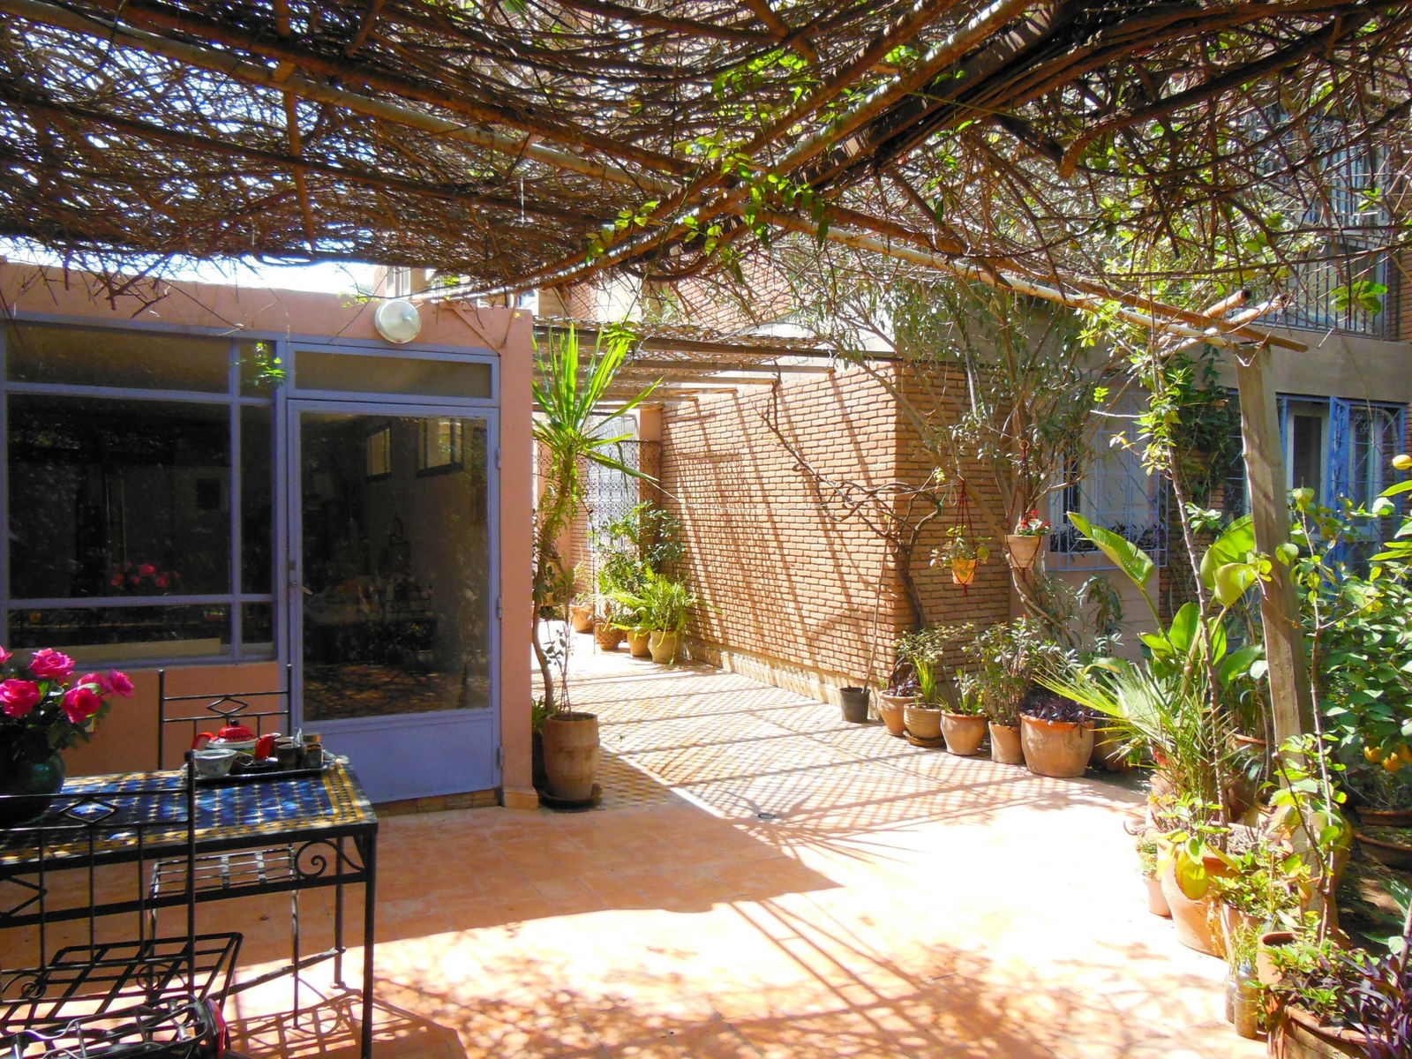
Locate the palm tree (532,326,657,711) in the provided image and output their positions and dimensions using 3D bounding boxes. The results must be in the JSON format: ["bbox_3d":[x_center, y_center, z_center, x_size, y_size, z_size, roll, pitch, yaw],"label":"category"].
[{"bbox_3d":[-0.779,-0.042,5.950,0.880,2.279,0.880,0,1,-26],"label":"palm tree"}]

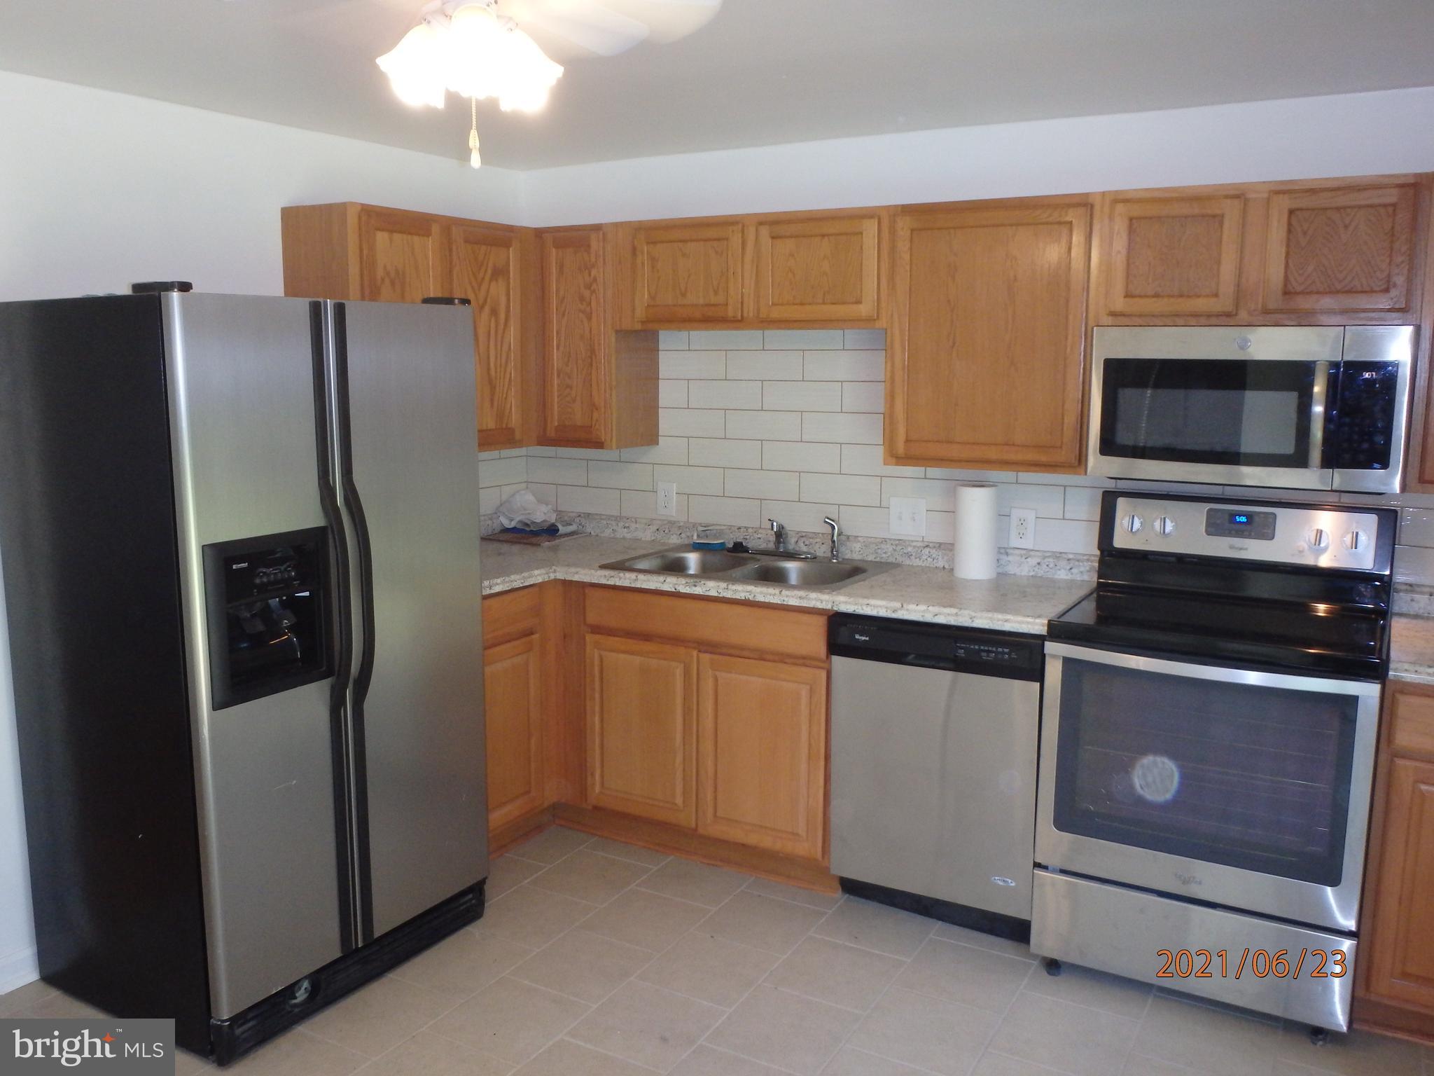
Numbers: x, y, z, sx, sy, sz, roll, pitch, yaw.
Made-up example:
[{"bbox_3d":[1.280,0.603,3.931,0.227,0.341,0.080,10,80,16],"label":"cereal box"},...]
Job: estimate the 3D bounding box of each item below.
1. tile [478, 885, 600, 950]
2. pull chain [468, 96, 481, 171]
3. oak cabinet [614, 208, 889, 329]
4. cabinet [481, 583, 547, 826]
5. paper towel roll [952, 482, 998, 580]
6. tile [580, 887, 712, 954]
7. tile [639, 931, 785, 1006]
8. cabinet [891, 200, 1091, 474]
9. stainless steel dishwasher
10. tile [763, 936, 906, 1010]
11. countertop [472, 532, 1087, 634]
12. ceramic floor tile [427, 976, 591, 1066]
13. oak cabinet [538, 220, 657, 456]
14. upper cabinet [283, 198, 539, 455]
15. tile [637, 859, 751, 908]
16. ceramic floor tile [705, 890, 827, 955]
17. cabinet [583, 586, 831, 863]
[{"bbox_3d":[-0.547,1.119,3.424,0.298,0.010,0.297,5,10,30],"label":"tile"},{"bbox_3d":[-0.376,-0.628,1.800,0.018,0.116,0.018,0,9,0],"label":"pull chain"},{"bbox_3d":[0.148,-0.864,3.823,0.989,0.356,0.305,5,10,29],"label":"oak cabinet"},{"bbox_3d":[-0.944,0.555,3.828,0.610,0.795,0.485,5,10,29],"label":"cabinet"},{"bbox_3d":[0.813,-0.019,3.618,0.123,0.279,0.123,0,9,0],"label":"paper towel roll"},{"bbox_3d":[-0.207,1.123,3.408,0.298,0.010,0.297,5,10,30],"label":"tile"},{"bbox_3d":[-0.018,1.167,3.135,0.298,0.010,0.297,5,10,30],"label":"tile"},{"bbox_3d":[0.842,-0.598,3.466,0.609,0.767,0.305,5,10,29],"label":"cabinet"},{"bbox_3d":[0.745,0.652,3.527,0.604,0.885,0.610,5,10,29],"label":"stainless steel dishwasher"},{"bbox_3d":[0.321,1.170,3.118,0.298,0.010,0.297,5,10,30],"label":"tile"},{"bbox_3d":[-0.078,0.139,3.625,2.245,0.040,1.160,5,11,30],"label":"countertop"},{"bbox_3d":[-0.510,1.203,2.890,0.299,0.010,0.297,5,11,30],"label":"ceramic floor tile"},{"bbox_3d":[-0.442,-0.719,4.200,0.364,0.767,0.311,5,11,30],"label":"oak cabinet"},{"bbox_3d":[-0.973,-0.669,3.880,0.312,0.767,0.865,5,11,30],"label":"upper cabinet"},{"bbox_3d":[-0.057,1.080,3.658,0.299,0.010,0.297,5,11,30],"label":"tile"},{"bbox_3d":[0.133,1.125,3.386,0.299,0.010,0.297,5,11,30],"label":"ceramic floor tile"},{"bbox_3d":[0.100,0.525,3.896,0.897,0.812,0.625,5,11,30],"label":"cabinet"}]

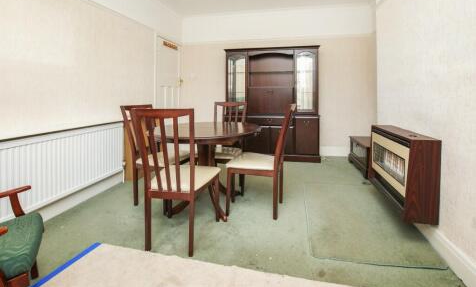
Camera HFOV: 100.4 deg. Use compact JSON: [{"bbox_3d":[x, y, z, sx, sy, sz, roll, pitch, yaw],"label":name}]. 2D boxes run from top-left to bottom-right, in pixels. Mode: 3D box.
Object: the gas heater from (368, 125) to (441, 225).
[{"bbox_3d":[1.418,0.224,1.754,0.224,0.586,0.714,2,9,14],"label":"gas heater"}]

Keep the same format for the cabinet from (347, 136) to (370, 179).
[{"bbox_3d":[1.969,0.184,2.938,0.428,0.408,0.714,2,9,14],"label":"cabinet"}]

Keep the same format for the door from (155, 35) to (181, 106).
[{"bbox_3d":[-1.224,-0.771,3.529,0.060,2.009,0.683,2,9,14],"label":"door"}]

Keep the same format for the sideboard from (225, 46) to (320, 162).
[{"bbox_3d":[0.592,-0.679,3.550,1.540,1.856,0.428,2,9,11],"label":"sideboard"}]

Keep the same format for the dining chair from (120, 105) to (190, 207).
[{"bbox_3d":[-0.836,0.092,2.086,0.581,1.010,0.490,3,10,20],"label":"dining chair"}]

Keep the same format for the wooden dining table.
[{"bbox_3d":[-0.316,0.235,2.020,1.091,0.765,0.989,2,9,12],"label":"wooden dining table"}]

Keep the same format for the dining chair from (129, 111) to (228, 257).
[{"bbox_3d":[-0.450,0.222,1.553,0.490,1.010,0.581,2,9,10],"label":"dining chair"}]

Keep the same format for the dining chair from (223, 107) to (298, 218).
[{"bbox_3d":[0.247,0.121,1.966,0.581,1.010,0.490,3,9,18],"label":"dining chair"}]

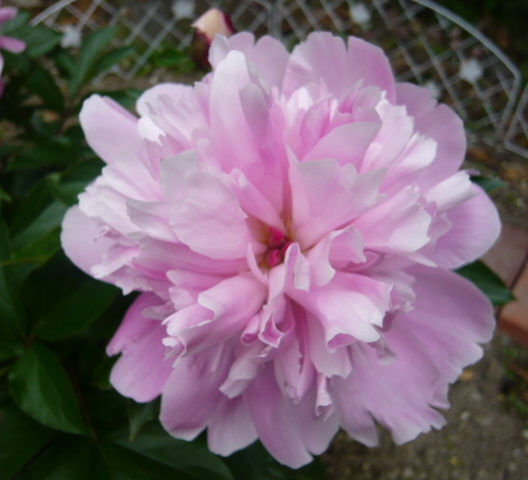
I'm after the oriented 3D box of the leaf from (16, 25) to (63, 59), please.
[{"bbox_3d":[-0.228,-0.198,0.520,0.055,0.014,0.034,-13,56,-16],"label":"leaf"}]

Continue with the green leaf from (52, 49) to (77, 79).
[{"bbox_3d":[-0.200,-0.176,0.520,0.022,0.012,0.042,-21,69,-30],"label":"green leaf"}]

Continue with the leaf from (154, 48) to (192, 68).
[{"bbox_3d":[-0.088,-0.175,0.500,0.036,0.010,0.024,5,45,5],"label":"leaf"}]

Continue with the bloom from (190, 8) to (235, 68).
[{"bbox_3d":[-0.044,-0.167,0.430,0.037,0.048,0.037,0,46,0],"label":"bloom"}]

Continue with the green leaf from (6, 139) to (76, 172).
[{"bbox_3d":[-0.193,-0.073,0.450,0.066,0.015,0.035,-23,42,-14],"label":"green leaf"}]

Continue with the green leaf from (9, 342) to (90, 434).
[{"bbox_3d":[-0.141,0.097,0.340,0.037,0.018,0.072,-35,85,-14],"label":"green leaf"}]

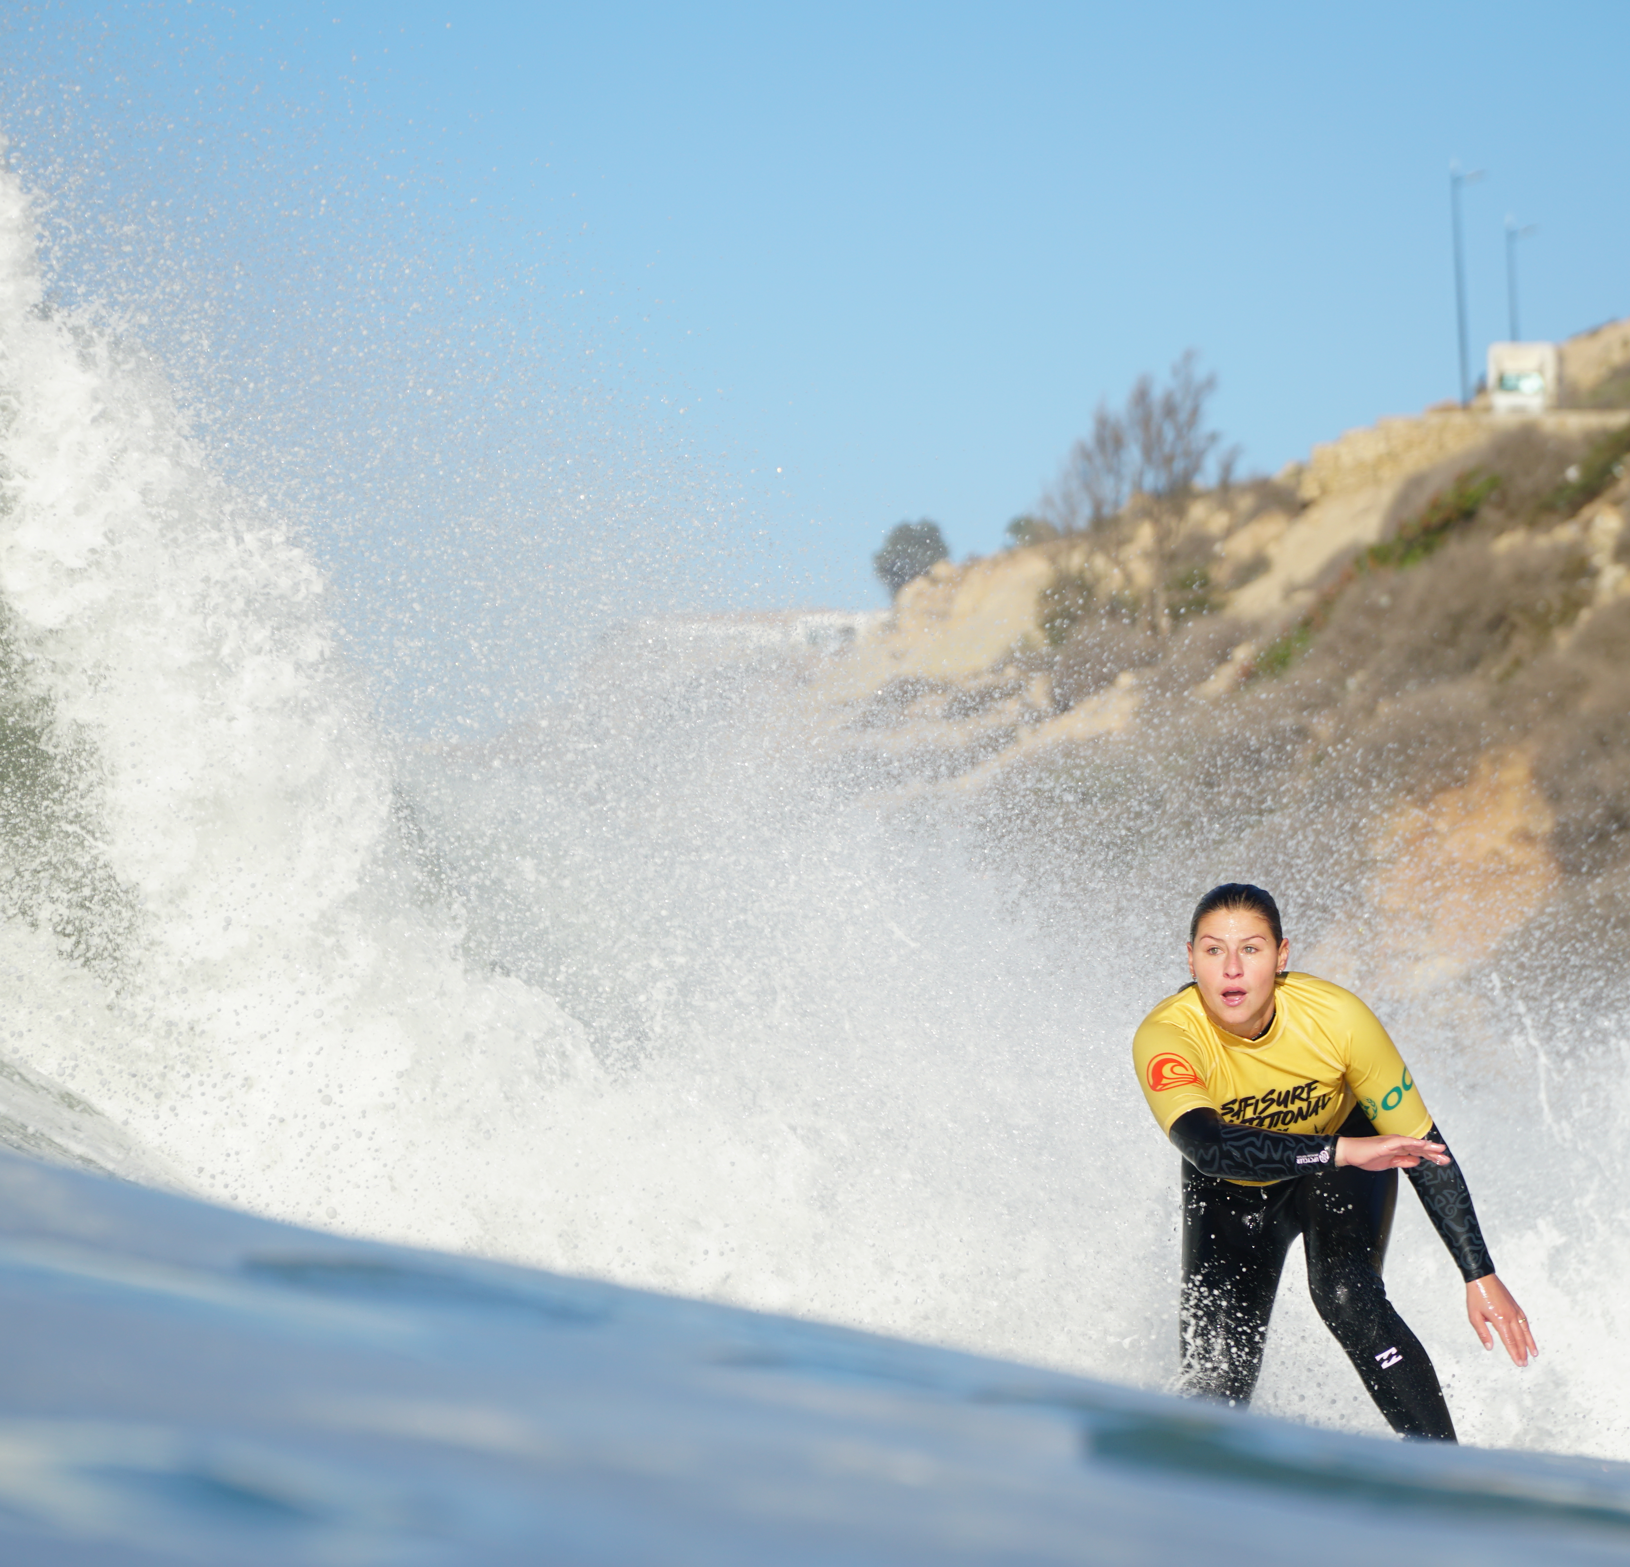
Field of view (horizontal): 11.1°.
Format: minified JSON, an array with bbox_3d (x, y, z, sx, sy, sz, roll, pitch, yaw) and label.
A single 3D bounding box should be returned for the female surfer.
[{"bbox_3d":[0.835,0.709,13.600,0.660,1.100,0.780,-3,-3,6],"label":"female surfer"}]

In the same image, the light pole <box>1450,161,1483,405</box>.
[{"bbox_3d":[20.423,-15.545,262.000,1.050,7.750,0.280,-2,-3,0],"label":"light pole"}]

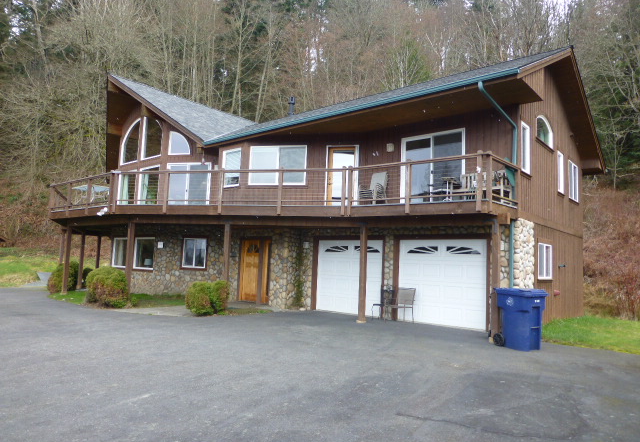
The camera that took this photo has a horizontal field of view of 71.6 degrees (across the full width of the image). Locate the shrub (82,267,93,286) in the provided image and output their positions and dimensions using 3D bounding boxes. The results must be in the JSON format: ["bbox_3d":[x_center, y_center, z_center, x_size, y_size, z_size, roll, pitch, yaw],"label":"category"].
[{"bbox_3d":[-11.021,2.695,21.149,0.750,0.930,0.750,5,-6,-27],"label":"shrub"}]

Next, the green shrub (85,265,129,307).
[{"bbox_3d":[-6.207,1.895,12.966,1.250,1.130,1.200,5,-5,-25],"label":"green shrub"}]

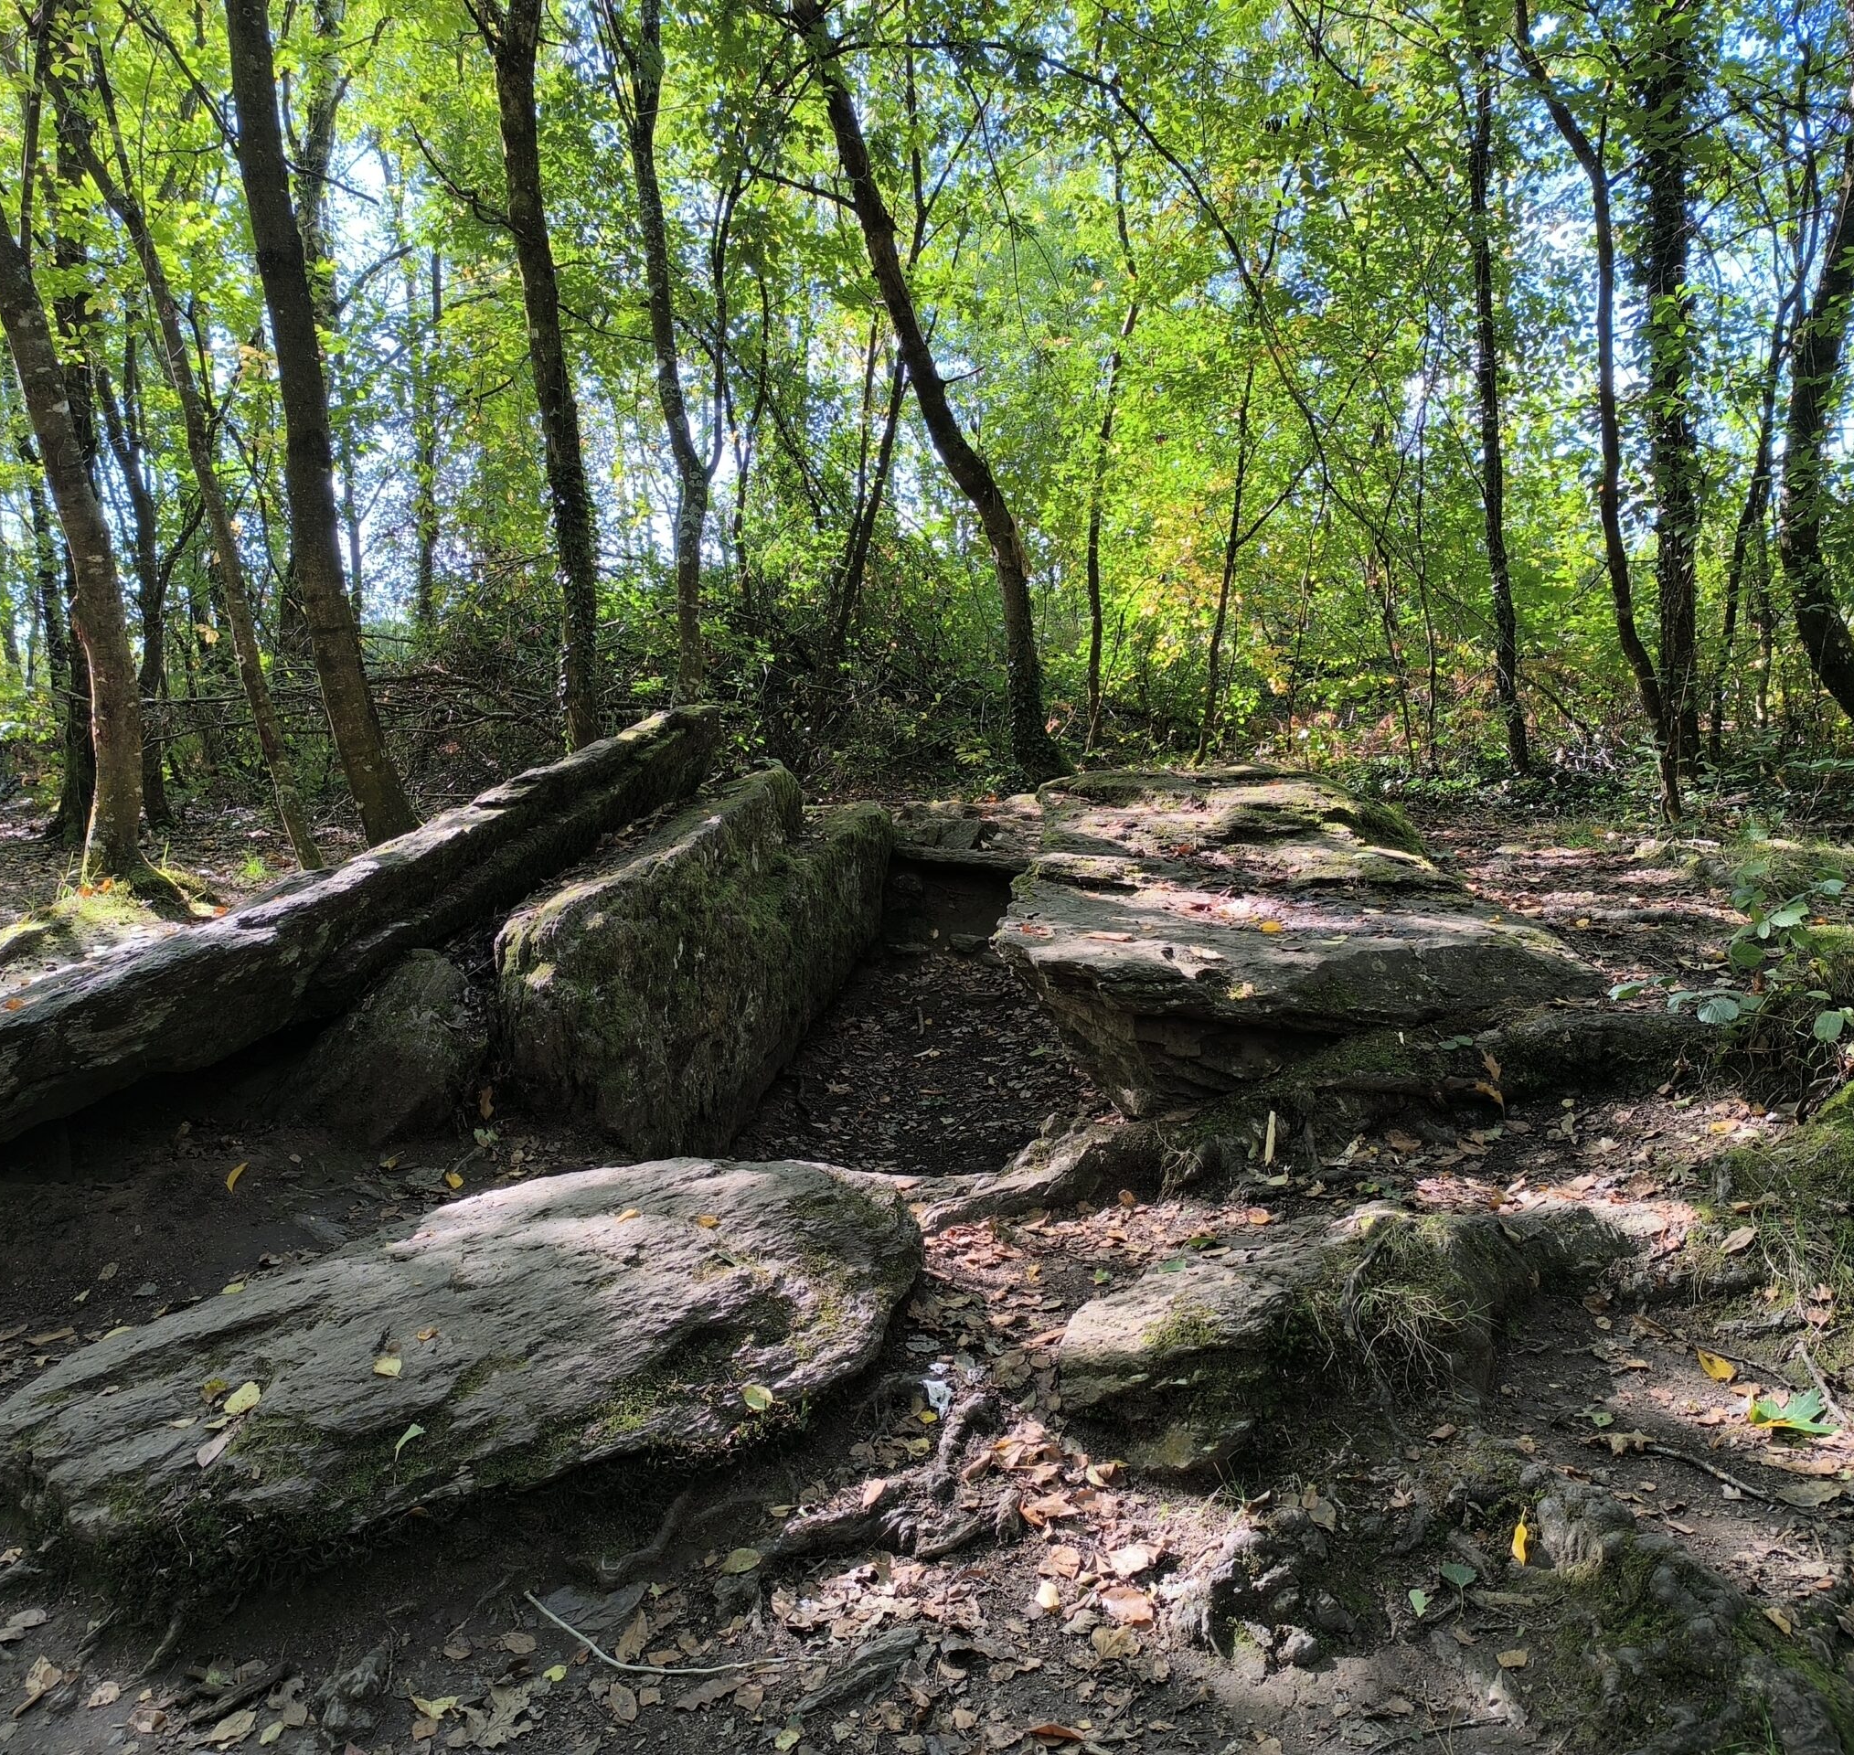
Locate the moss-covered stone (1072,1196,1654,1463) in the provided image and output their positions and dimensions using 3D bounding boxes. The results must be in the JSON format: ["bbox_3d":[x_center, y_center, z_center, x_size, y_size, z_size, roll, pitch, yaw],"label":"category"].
[{"bbox_3d":[0.880,0.846,3.183,1.280,0.260,0.550,-5,11,-27],"label":"moss-covered stone"}]

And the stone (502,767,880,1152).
[{"bbox_3d":[-0.700,0.141,5.701,0.760,0.830,2.400,2,10,10],"label":"stone"}]

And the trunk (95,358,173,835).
[{"bbox_3d":[-5.320,-1.868,10.435,0.400,3.200,0.320,0,9,0],"label":"trunk"}]

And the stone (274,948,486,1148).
[{"bbox_3d":[-1.630,0.467,4.722,0.580,0.500,0.420,-3,10,-15],"label":"stone"}]

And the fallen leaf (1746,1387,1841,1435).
[{"bbox_3d":[1.670,1.030,3.000,0.160,0.045,0.110,2,6,20],"label":"fallen leaf"}]

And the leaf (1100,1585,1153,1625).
[{"bbox_3d":[0.314,1.145,2.450,0.080,0.020,0.080,0,6,0],"label":"leaf"}]

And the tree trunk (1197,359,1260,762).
[{"bbox_3d":[2.440,-2.586,12.545,0.440,3.200,0.300,0,9,0],"label":"tree trunk"}]

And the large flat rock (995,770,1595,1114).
[{"bbox_3d":[1.220,0.157,6.152,1.950,0.920,2.300,0,6,0],"label":"large flat rock"}]

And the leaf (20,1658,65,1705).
[{"bbox_3d":[-1.319,1.199,2.320,0.060,0.018,0.075,-3,7,-25],"label":"leaf"}]

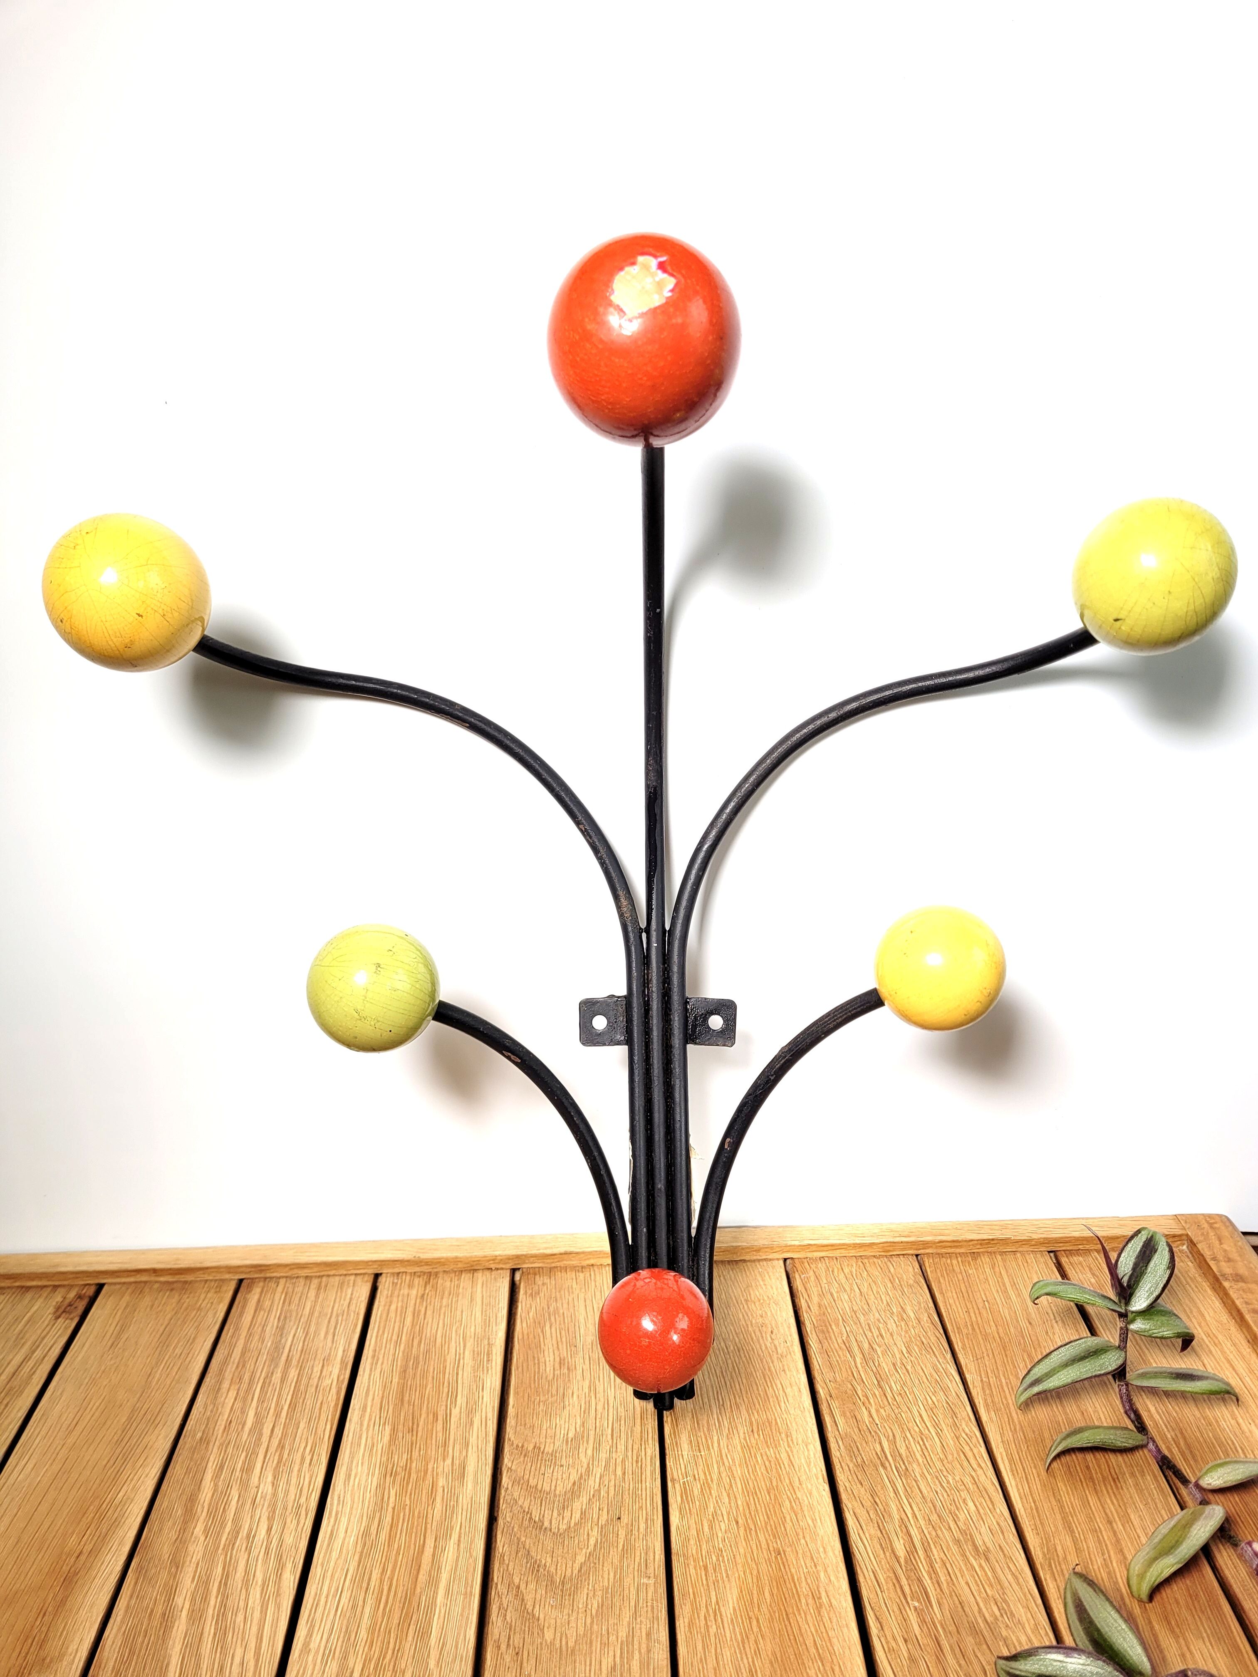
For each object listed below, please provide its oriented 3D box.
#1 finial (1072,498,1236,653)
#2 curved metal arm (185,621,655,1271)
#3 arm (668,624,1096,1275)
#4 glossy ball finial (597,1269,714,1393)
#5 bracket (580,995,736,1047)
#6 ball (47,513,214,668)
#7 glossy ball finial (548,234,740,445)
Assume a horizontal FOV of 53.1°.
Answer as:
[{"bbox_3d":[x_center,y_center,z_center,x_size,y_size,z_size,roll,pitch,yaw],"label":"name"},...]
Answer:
[{"bbox_3d":[0.200,-0.100,0.482,0.058,0.058,0.058,-1,20,0],"label":"finial"},{"bbox_3d":[-0.081,0.084,0.530,0.180,0.328,0.092,-1,-4,-1],"label":"curved metal arm"},{"bbox_3d":[0.104,0.083,0.534,0.172,0.326,0.094,-1,-4,-1],"label":"arm"},{"bbox_3d":[0.011,0.192,0.493,0.045,0.045,0.045,-1,20,0],"label":"glossy ball finial"},{"bbox_3d":[0.013,0.084,0.577,0.072,0.023,0.005,-1,-4,-1],"label":"bracket"},{"bbox_3d":[-0.189,-0.093,0.476,0.059,0.059,0.059,-2,20,-1],"label":"ball"},{"bbox_3d":[0.005,-0.169,0.428,0.066,0.066,0.066,-2,20,-1],"label":"glossy ball finial"}]

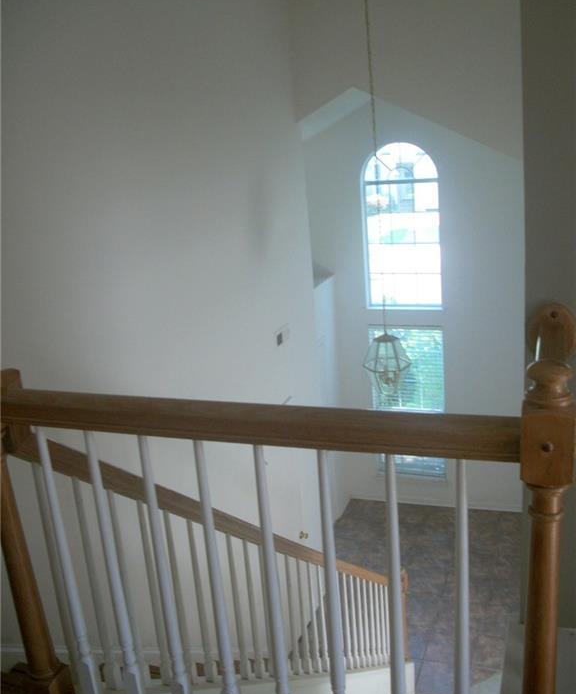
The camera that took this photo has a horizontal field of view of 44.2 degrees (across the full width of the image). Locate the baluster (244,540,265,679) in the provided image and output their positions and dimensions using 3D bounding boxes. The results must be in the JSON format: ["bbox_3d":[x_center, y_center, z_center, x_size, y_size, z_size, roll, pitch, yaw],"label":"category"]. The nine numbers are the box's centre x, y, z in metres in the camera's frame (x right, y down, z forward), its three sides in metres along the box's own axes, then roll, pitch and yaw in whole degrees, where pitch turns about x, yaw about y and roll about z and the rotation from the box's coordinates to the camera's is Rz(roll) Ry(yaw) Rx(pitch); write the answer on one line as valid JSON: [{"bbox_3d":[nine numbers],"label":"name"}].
[{"bbox_3d":[-0.135,1.028,2.766,0.032,0.646,0.032,3,19,22],"label":"baluster"}]

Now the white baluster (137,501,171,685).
[{"bbox_3d":[-0.394,0.741,2.100,0.032,0.646,0.032,3,19,22],"label":"white baluster"}]

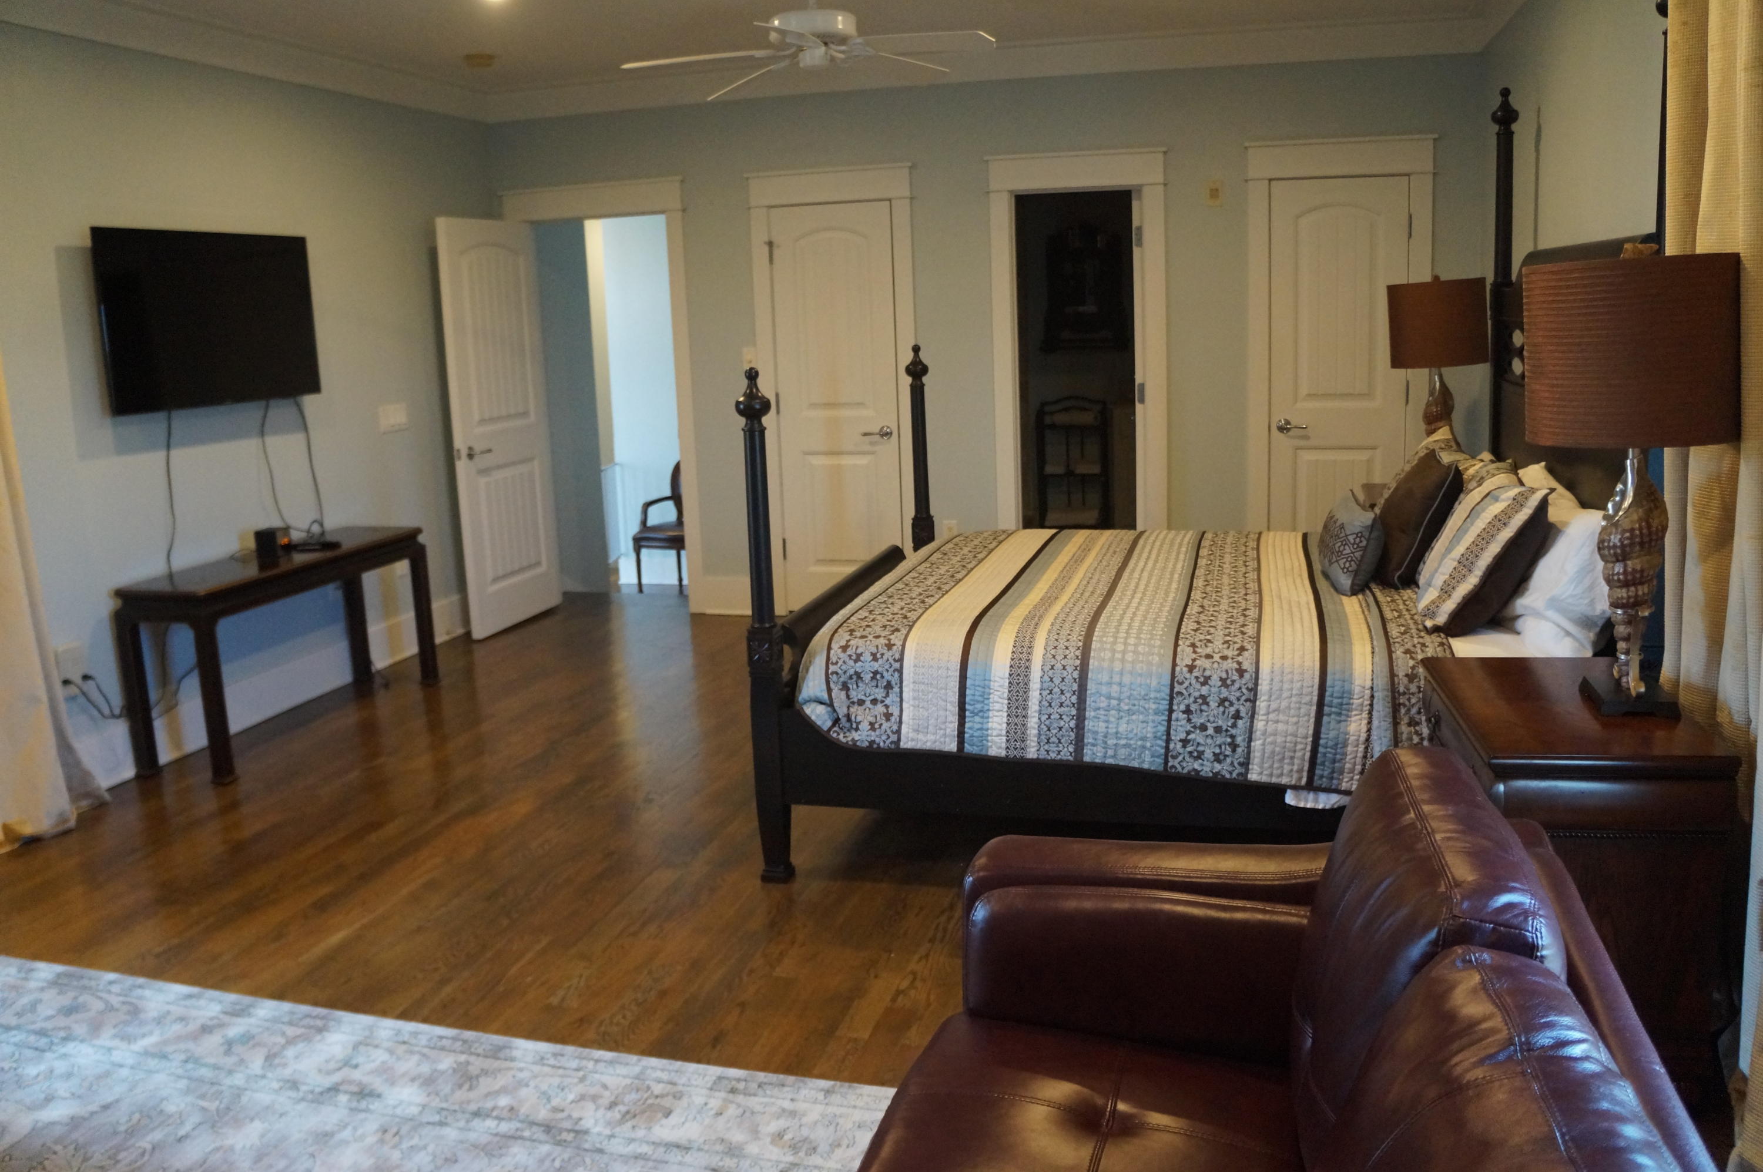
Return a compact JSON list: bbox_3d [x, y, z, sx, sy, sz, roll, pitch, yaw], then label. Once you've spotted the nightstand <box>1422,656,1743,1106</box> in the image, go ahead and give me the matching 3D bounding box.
[{"bbox_3d":[1.366,0.570,2.703,0.440,0.700,0.690,1,11,15],"label":"nightstand"}]

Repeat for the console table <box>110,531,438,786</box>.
[{"bbox_3d":[-2.301,0.223,5.157,0.380,0.690,1.340,1,11,15],"label":"console table"}]

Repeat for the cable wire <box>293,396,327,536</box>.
[{"bbox_3d":[-2.329,-0.489,5.422,0.050,0.590,0.100,1,11,15],"label":"cable wire"}]

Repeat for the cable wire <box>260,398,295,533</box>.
[{"bbox_3d":[-2.380,-0.469,5.214,0.050,0.540,0.110,1,11,15],"label":"cable wire"}]

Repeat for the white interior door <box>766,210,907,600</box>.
[{"bbox_3d":[-0.227,-0.866,6.671,0.640,2.070,0.050,1,11,15],"label":"white interior door"}]

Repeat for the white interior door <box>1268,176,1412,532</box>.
[{"bbox_3d":[2.090,-0.811,6.059,0.620,2.070,0.050,1,11,15],"label":"white interior door"}]

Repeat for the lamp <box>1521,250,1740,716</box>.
[{"bbox_3d":[1.459,-0.207,2.544,0.360,0.890,0.360,1,11,15],"label":"lamp"}]

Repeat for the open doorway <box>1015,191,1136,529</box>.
[{"bbox_3d":[0.976,-0.849,6.393,0.610,2.070,0.120,1,11,15],"label":"open doorway"}]

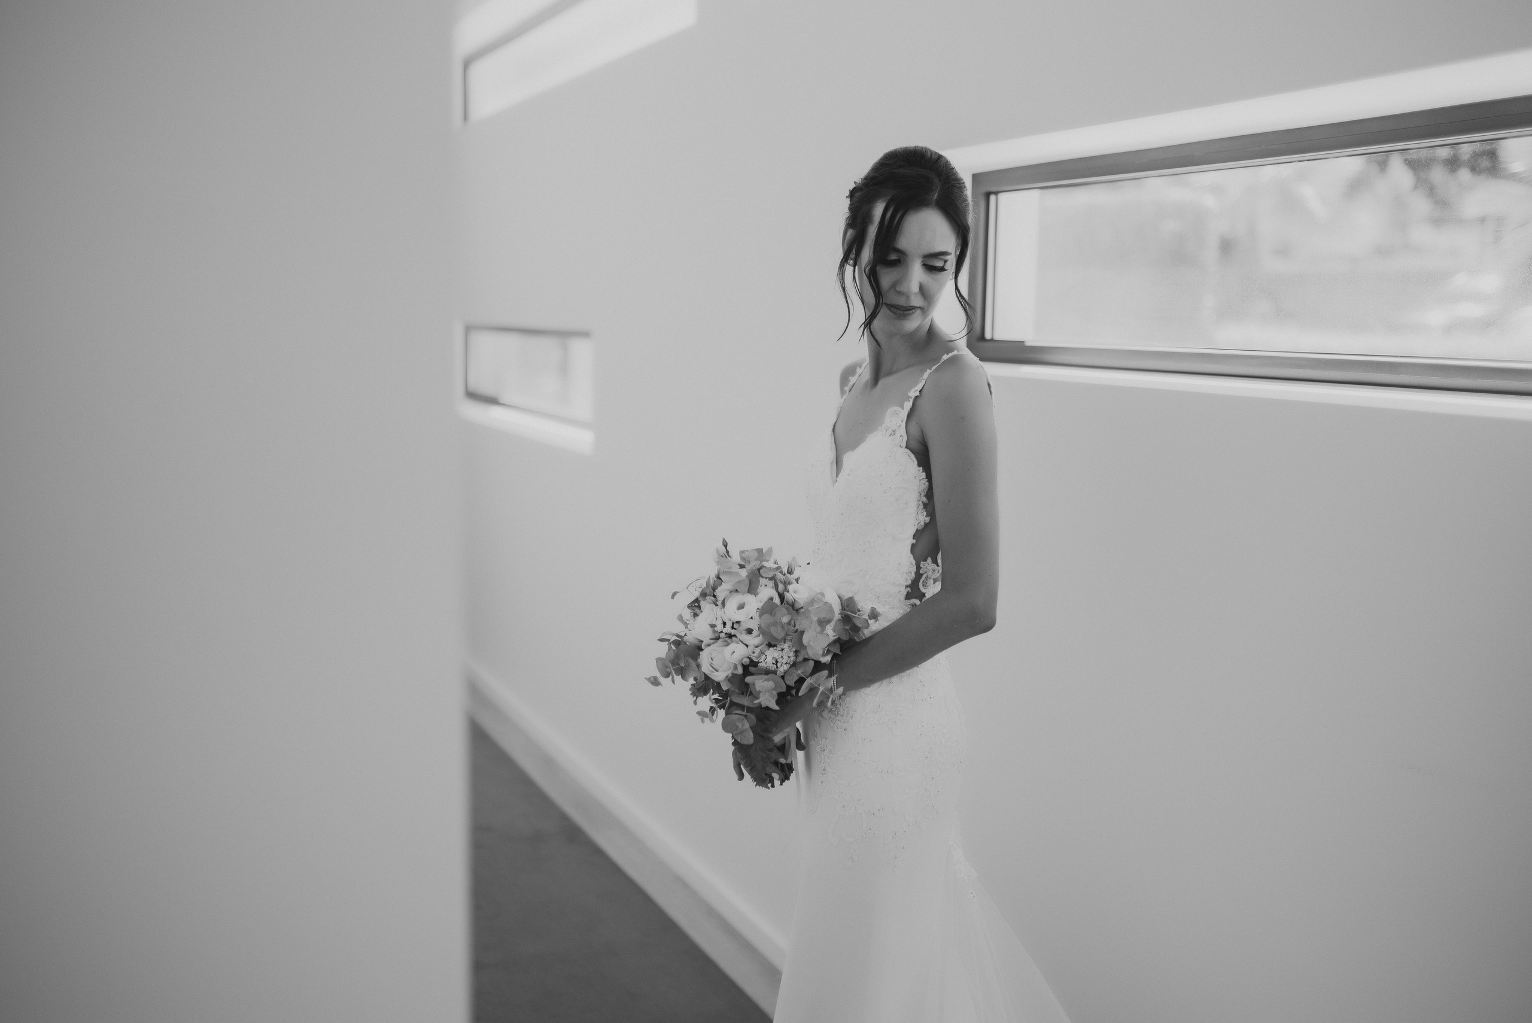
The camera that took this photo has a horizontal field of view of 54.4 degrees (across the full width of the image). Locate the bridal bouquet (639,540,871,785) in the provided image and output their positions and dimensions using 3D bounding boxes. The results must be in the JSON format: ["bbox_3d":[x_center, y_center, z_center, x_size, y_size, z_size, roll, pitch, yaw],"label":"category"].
[{"bbox_3d":[-0.006,0.196,1.930,0.295,0.315,0.280,0,7,0],"label":"bridal bouquet"}]

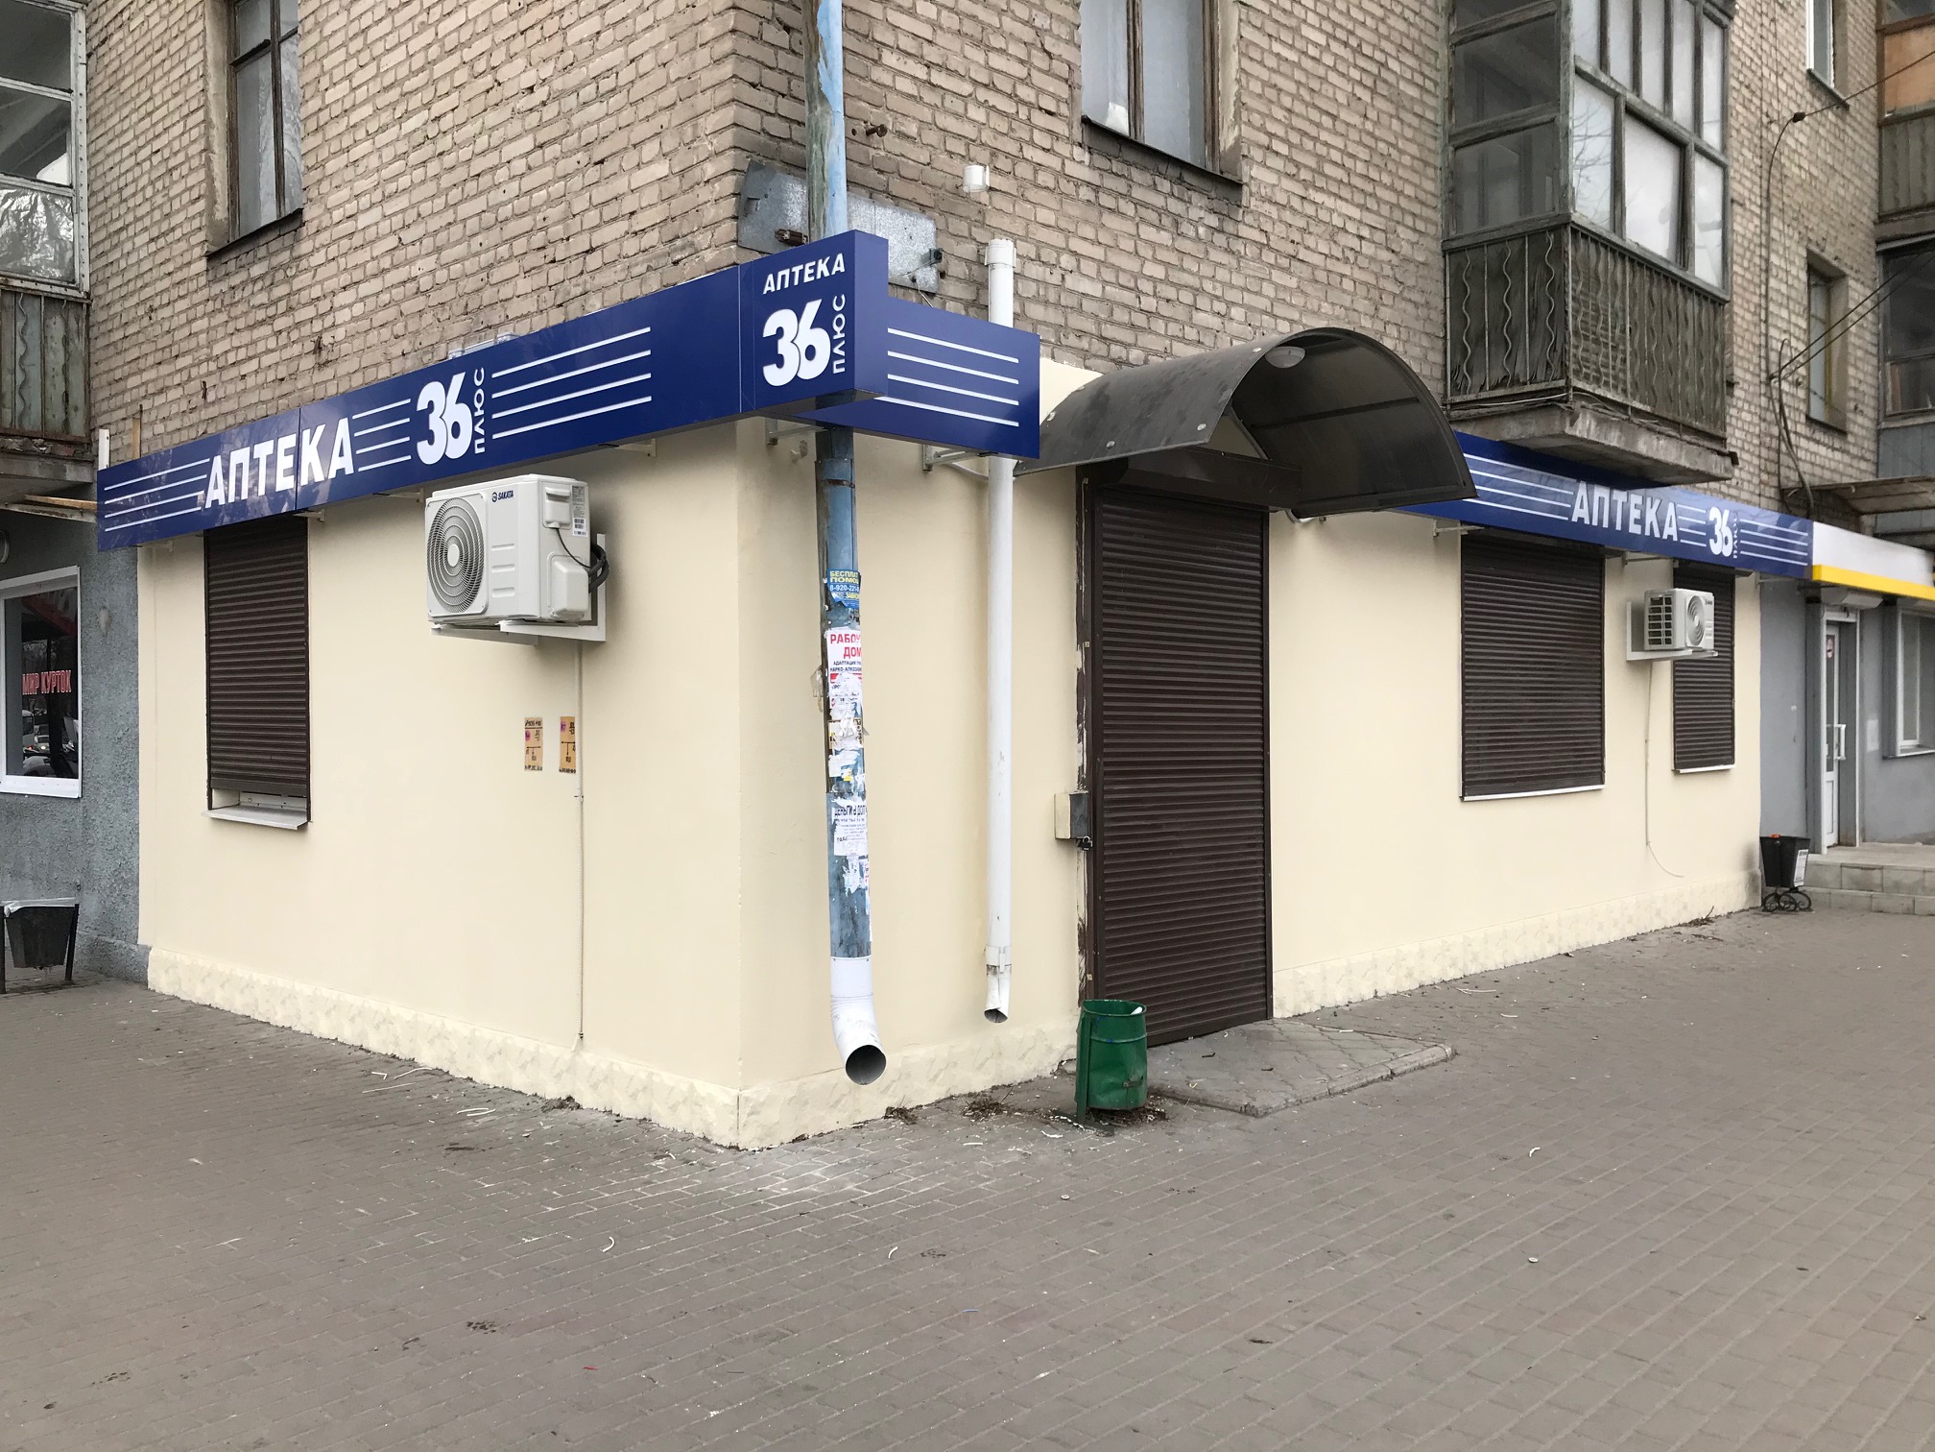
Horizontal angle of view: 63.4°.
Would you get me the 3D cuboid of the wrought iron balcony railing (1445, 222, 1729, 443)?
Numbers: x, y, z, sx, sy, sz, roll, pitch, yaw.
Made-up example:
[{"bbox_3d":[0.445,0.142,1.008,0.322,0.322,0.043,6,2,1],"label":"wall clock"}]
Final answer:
[{"bbox_3d":[3.986,-2.313,9.880,0.773,0.976,2.654,0,1,44],"label":"wrought iron balcony railing"}]

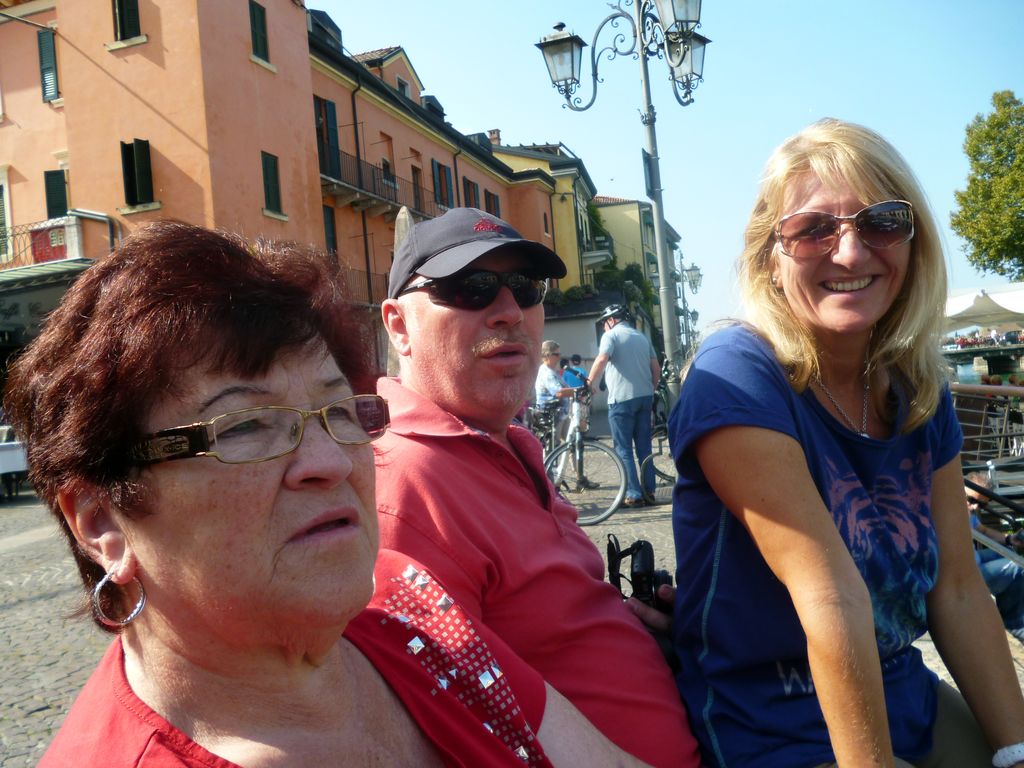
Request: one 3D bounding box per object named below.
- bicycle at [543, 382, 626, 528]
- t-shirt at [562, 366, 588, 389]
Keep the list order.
[{"bbox_3d":[0.405,0.585,7.322,0.620,1.180,1.620,-4,0,-17],"label":"bicycle"},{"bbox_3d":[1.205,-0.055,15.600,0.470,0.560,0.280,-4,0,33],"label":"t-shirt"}]

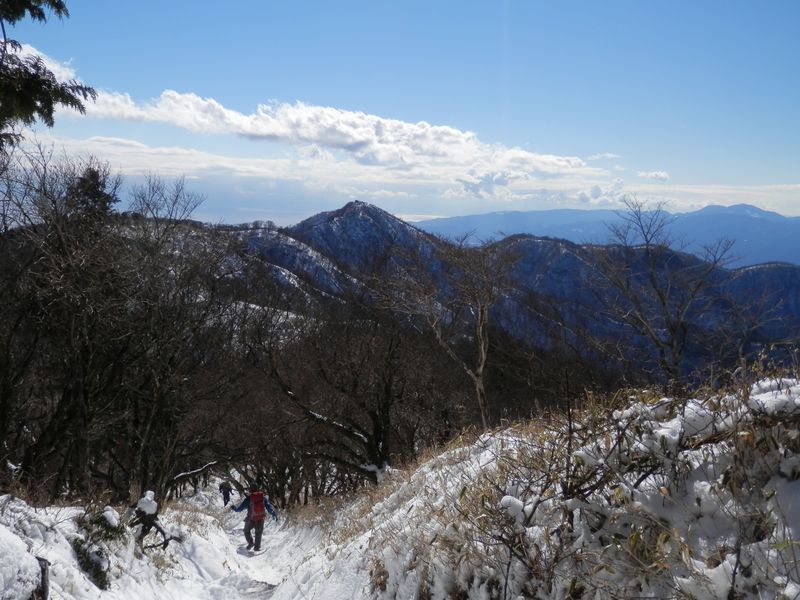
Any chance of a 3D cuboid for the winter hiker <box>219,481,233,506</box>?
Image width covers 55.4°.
[{"bbox_3d":[-10.368,11.555,45.500,0.780,1.660,0.600,-2,8,-13],"label":"winter hiker"}]

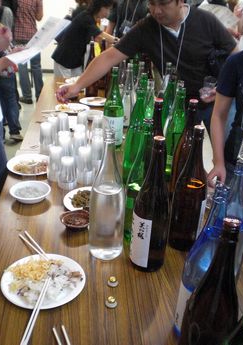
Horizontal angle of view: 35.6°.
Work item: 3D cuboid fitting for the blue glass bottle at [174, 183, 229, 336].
[{"bbox_3d":[0.195,0.203,0.850,0.105,0.397,0.105,3,26,0],"label":"blue glass bottle"}]

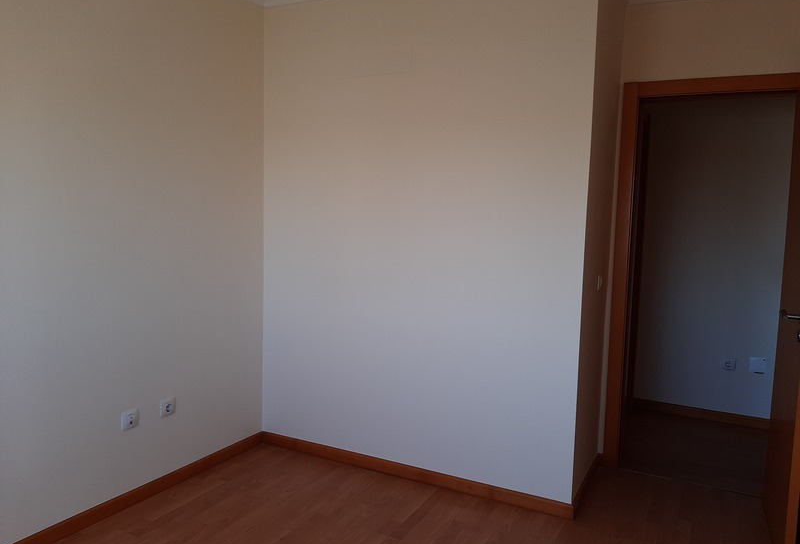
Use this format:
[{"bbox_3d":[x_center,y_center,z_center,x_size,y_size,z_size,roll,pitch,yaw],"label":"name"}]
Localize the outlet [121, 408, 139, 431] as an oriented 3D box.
[{"bbox_3d":[-1.232,0.676,2.849,0.012,0.083,0.083,4,6,27],"label":"outlet"}]

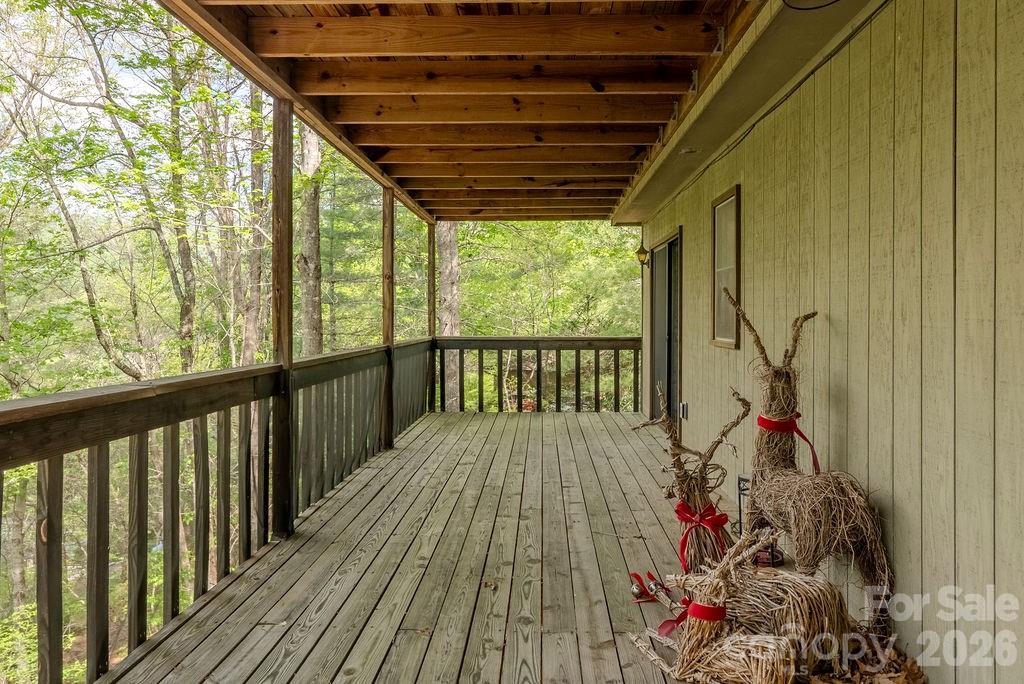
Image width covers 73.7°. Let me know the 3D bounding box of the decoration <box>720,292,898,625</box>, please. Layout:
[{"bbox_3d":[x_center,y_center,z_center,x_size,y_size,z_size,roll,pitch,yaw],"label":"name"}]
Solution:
[{"bbox_3d":[1.200,0.460,2.950,0.420,1.360,0.740,0,1,-19],"label":"decoration"}]

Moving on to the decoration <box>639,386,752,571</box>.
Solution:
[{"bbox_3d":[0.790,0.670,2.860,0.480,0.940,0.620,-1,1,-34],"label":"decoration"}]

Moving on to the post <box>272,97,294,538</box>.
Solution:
[{"bbox_3d":[-1.304,-0.137,3.885,0.090,2.480,0.090,0,1,0],"label":"post"}]

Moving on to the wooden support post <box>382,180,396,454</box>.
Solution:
[{"bbox_3d":[-1.187,-0.236,6.565,0.089,2.480,0.089,0,1,0],"label":"wooden support post"}]

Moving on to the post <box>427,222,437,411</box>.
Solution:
[{"bbox_3d":[-1.056,-0.313,9.000,0.089,2.480,0.089,0,1,0],"label":"post"}]

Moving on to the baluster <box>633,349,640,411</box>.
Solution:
[{"bbox_3d":[1.628,0.506,8.970,0.060,0.860,0.045,0,1,0],"label":"baluster"}]

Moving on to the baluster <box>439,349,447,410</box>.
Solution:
[{"bbox_3d":[-0.914,0.506,8.970,0.060,0.860,0.045,0,1,0],"label":"baluster"}]

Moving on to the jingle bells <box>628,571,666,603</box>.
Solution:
[{"bbox_3d":[0.600,1.085,3.020,0.160,0.095,0.100,0,2,0],"label":"jingle bells"}]

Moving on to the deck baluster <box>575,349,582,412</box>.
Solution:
[{"bbox_3d":[0.866,0.506,8.970,0.060,0.860,0.045,0,1,0],"label":"deck baluster"}]

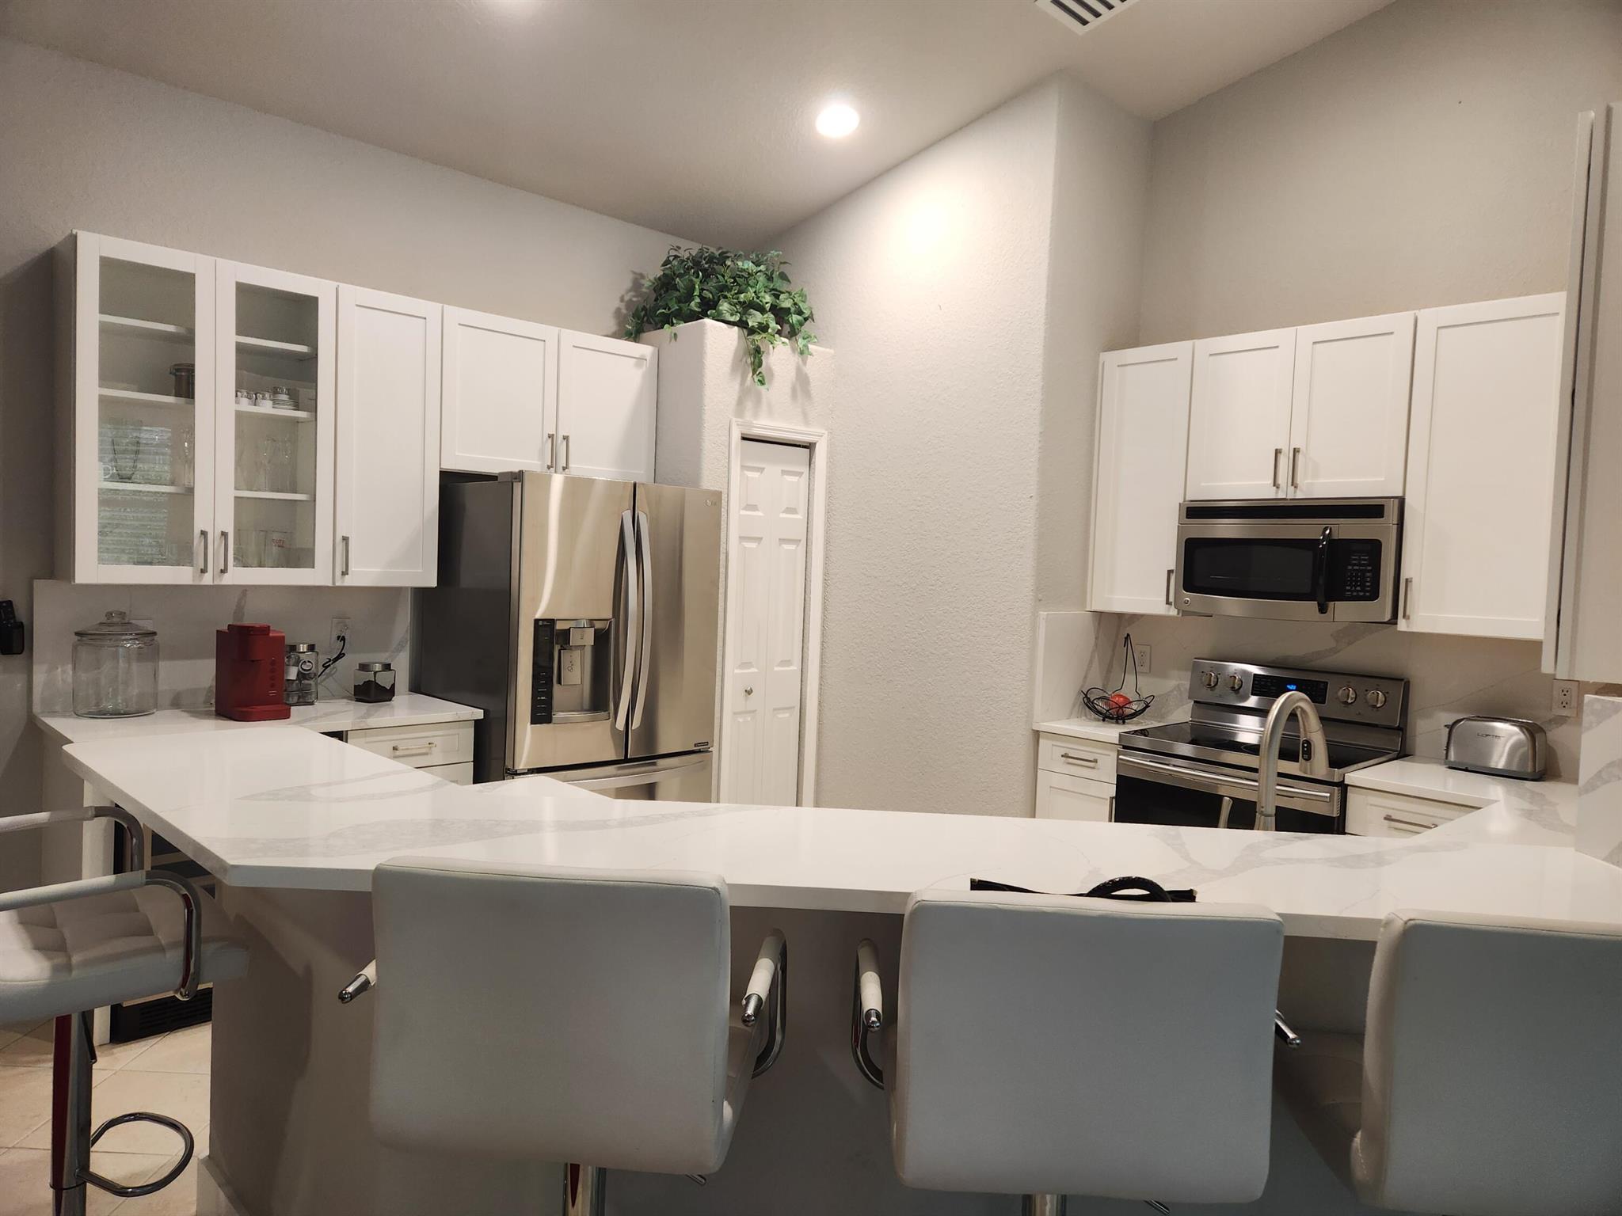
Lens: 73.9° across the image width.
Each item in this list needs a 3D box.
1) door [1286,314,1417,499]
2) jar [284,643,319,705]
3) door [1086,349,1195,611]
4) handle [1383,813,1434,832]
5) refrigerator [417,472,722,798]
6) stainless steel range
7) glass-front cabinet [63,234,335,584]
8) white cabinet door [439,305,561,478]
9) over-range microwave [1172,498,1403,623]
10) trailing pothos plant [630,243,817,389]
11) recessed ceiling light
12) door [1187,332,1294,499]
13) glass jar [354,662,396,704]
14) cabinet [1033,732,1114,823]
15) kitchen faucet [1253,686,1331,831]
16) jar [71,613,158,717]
[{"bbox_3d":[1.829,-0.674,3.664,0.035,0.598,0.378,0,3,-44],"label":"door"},{"bbox_3d":[-1.866,0.244,3.933,0.103,0.212,0.103,2,2,0],"label":"jar"},{"bbox_3d":[1.309,-0.502,4.274,0.030,1.050,0.390,0,4,-44],"label":"door"},{"bbox_3d":[1.788,0.641,3.216,0.033,0.013,0.142,0,3,-43],"label":"handle"},{"bbox_3d":[-0.953,0.396,4.336,0.895,1.780,0.885,0,3,-43],"label":"refrigerator"},{"bbox_3d":[1.569,0.811,3.815,0.675,1.185,0.760,0,4,-44],"label":"stainless steel range"},{"bbox_3d":[-2.042,-0.609,3.622,0.760,1.050,0.343,0,3,-43],"label":"glass-front cabinet"},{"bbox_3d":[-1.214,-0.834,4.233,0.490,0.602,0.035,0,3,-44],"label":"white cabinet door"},{"bbox_3d":[1.777,-0.176,3.933,0.410,0.417,0.765,0,3,-43],"label":"over-range microwave"},{"bbox_3d":[-0.385,-1.280,4.751,0.770,0.620,0.580,0,3,-43],"label":"trailing pothos plant"},{"bbox_3d":[0.105,-1.931,4.263,0.175,0.030,0.175,-5,-5,0],"label":"recessed ceiling light"},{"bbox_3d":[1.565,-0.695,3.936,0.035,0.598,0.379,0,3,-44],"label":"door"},{"bbox_3d":[-1.655,0.282,4.092,0.108,0.139,0.108,3,3,23],"label":"glass jar"},{"bbox_3d":[1.210,0.930,4.286,0.630,0.877,0.385,0,4,-44],"label":"cabinet"},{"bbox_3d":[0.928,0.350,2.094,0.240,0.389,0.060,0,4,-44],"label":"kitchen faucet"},{"bbox_3d":[-2.292,0.184,3.547,0.235,0.345,0.235,0,4,-44],"label":"jar"}]

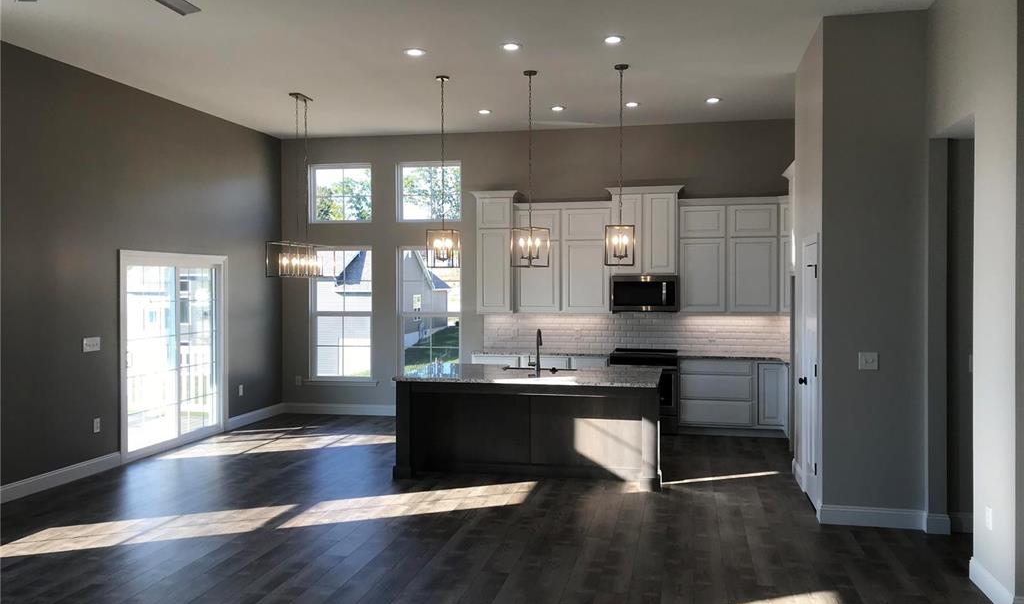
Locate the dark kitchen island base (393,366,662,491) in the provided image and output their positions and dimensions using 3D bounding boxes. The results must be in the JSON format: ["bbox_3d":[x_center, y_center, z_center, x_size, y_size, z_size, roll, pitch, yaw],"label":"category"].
[{"bbox_3d":[0.223,1.105,7.630,2.307,0.896,1.267,0,1,12],"label":"dark kitchen island base"}]

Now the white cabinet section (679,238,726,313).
[{"bbox_3d":[2.278,-0.313,9.898,0.550,0.873,0.340,0,1,12],"label":"white cabinet section"}]

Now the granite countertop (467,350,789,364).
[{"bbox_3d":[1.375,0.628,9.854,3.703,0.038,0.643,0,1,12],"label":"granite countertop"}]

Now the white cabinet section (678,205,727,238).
[{"bbox_3d":[2.275,-0.945,9.884,0.549,0.392,0.340,0,1,12],"label":"white cabinet section"}]

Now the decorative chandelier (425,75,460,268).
[{"bbox_3d":[-0.636,-1.201,7.669,0.280,1.770,0.280,0,1,12],"label":"decorative chandelier"}]

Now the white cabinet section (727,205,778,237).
[{"bbox_3d":[2.832,-0.945,9.765,0.558,0.376,0.340,0,1,12],"label":"white cabinet section"}]

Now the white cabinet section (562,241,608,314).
[{"bbox_3d":[0.929,-0.306,10.187,0.571,0.883,0.340,0,1,12],"label":"white cabinet section"}]

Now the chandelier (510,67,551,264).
[{"bbox_3d":[0.166,-1.203,7.474,0.253,1.751,0.253,-1,2,-44],"label":"chandelier"}]

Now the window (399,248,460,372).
[{"bbox_3d":[-1.066,0.163,10.794,0.880,1.780,0.100,0,1,12],"label":"window"}]

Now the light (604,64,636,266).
[{"bbox_3d":[0.963,-1.198,7.298,0.255,1.756,0.255,0,1,7],"label":"light"}]

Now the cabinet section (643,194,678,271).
[{"bbox_3d":[1.786,-0.815,9.966,0.395,0.937,0.390,0,1,12],"label":"cabinet section"}]

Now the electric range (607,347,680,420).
[{"bbox_3d":[1.568,1.047,9.780,0.757,0.926,0.663,0,1,12],"label":"electric range"}]

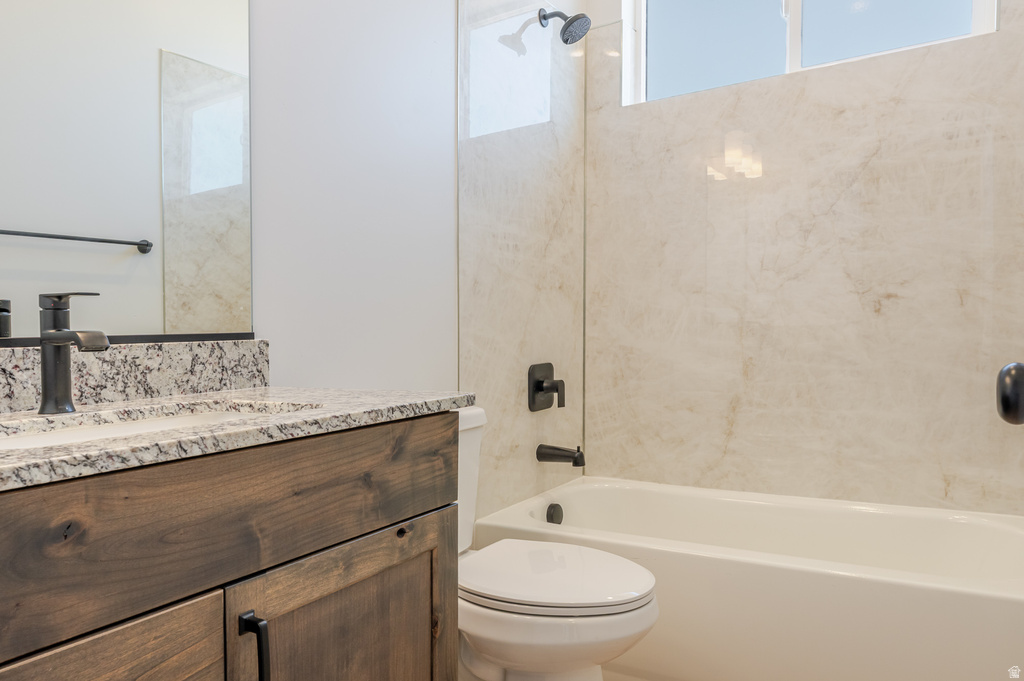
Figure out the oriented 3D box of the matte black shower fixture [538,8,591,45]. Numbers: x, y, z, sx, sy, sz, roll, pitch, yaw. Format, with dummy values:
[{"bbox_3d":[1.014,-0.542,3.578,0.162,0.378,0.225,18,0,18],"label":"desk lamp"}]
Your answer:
[{"bbox_3d":[0.188,-1.135,2.438,0.200,0.153,0.116,0,1,31],"label":"matte black shower fixture"}]

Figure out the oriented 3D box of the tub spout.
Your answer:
[{"bbox_3d":[0.179,0.409,2.439,0.170,0.073,0.064,0,1,31],"label":"tub spout"}]

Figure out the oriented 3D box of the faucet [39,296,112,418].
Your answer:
[{"bbox_3d":[-0.639,0.018,0.991,0.146,0.178,0.054,0,1,31],"label":"faucet"}]

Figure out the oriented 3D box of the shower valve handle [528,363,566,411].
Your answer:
[{"bbox_3d":[0.146,0.166,2.451,0.103,0.168,0.164,0,1,31],"label":"shower valve handle"}]

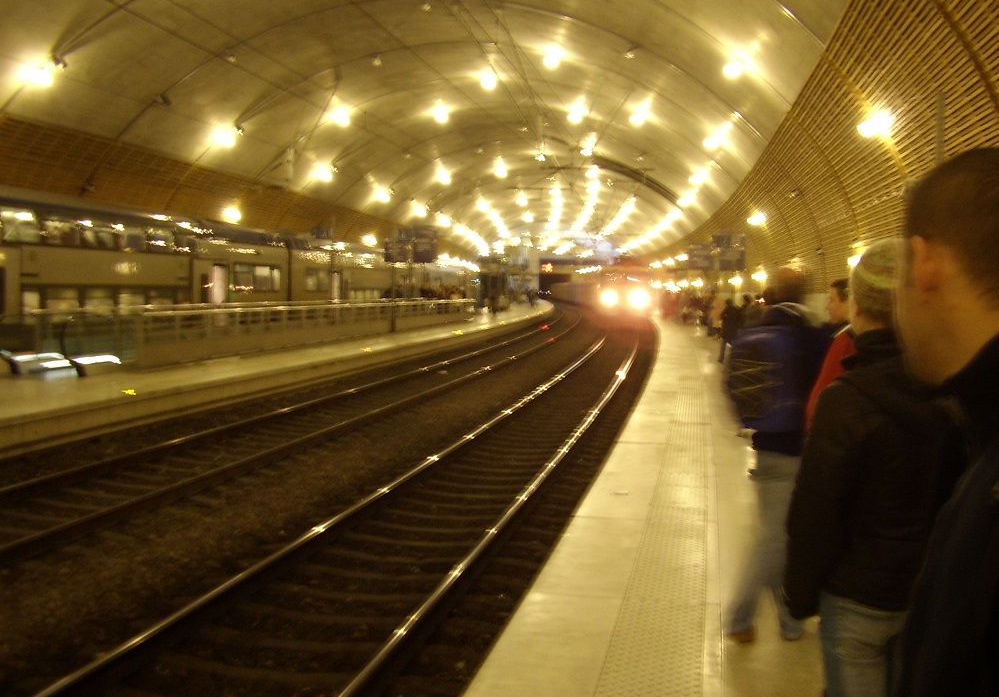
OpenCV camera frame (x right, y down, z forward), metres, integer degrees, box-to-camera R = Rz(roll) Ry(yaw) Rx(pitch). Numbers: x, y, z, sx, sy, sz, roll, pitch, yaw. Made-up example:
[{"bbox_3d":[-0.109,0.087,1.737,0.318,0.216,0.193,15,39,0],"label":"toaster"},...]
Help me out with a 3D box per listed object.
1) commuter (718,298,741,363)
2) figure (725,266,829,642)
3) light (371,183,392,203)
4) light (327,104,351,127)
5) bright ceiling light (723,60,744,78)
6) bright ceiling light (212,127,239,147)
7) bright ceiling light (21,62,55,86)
[{"bbox_3d":[5.736,-0.495,21.437,0.420,1.640,0.500,5,5,37],"label":"commuter"},{"bbox_3d":[1.380,0.538,4.152,0.520,1.790,0.600,2,4,5],"label":"figure"},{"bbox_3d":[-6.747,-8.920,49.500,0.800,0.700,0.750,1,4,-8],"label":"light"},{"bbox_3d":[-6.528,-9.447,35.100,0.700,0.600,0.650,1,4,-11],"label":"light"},{"bbox_3d":[5.217,-6.220,19.300,0.480,0.420,0.460,3,4,14],"label":"bright ceiling light"},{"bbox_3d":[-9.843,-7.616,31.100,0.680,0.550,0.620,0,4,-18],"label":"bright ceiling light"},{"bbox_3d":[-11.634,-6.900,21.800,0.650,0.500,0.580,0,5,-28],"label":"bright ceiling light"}]

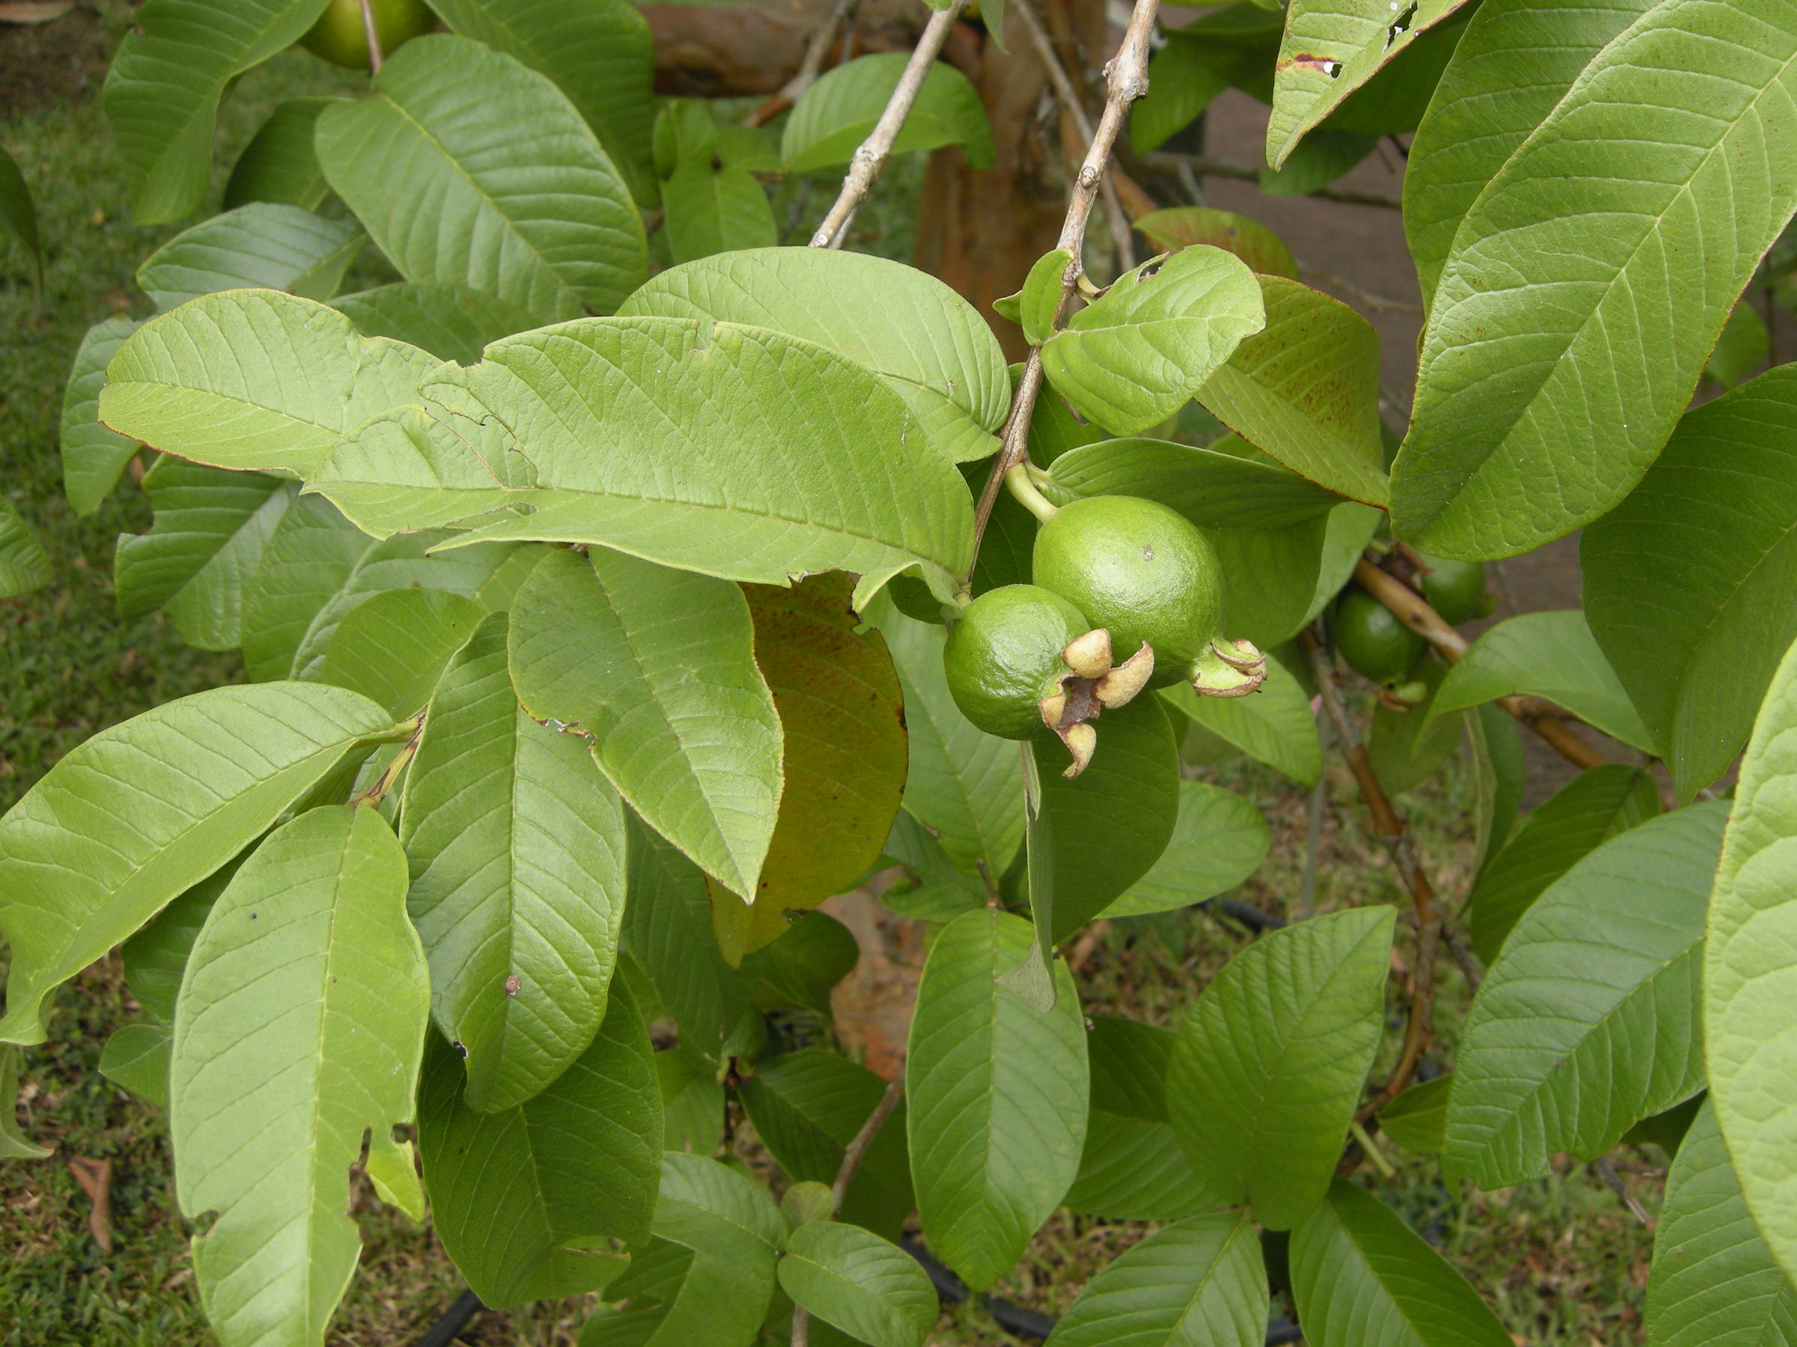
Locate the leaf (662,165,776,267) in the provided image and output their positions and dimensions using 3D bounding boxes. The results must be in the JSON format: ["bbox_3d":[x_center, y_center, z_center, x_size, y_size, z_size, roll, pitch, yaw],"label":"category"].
[{"bbox_3d":[-0.063,-0.157,0.640,0.043,0.013,0.073,-5,57,-3],"label":"leaf"}]

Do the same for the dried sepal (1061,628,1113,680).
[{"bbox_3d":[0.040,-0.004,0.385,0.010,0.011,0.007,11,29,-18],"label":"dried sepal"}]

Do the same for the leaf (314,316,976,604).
[{"bbox_3d":[-0.056,-0.047,0.410,0.147,0.028,0.060,6,60,2],"label":"leaf"}]

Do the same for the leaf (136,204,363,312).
[{"bbox_3d":[-0.193,-0.121,0.546,0.073,0.015,0.055,-34,61,-24],"label":"leaf"}]

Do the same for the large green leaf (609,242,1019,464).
[{"bbox_3d":[-0.021,-0.077,0.421,0.104,0.018,0.056,16,59,5],"label":"large green leaf"}]

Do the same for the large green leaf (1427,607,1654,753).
[{"bbox_3d":[0.214,0.004,0.600,0.082,0.035,0.050,-9,49,0],"label":"large green leaf"}]

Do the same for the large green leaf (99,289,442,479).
[{"bbox_3d":[-0.129,-0.059,0.392,0.081,0.014,0.045,10,59,-7],"label":"large green leaf"}]

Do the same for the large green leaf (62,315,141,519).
[{"bbox_3d":[-0.287,-0.094,0.660,0.038,0.078,0.025,12,0,13],"label":"large green leaf"}]

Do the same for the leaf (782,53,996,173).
[{"bbox_3d":[-0.005,-0.258,0.840,0.100,0.030,0.055,-2,53,-1],"label":"leaf"}]

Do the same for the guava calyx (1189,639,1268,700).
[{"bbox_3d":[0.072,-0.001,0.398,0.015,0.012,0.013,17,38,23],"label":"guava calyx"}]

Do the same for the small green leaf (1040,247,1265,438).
[{"bbox_3d":[0.054,-0.071,0.387,0.047,0.012,0.048,-1,66,19],"label":"small green leaf"}]

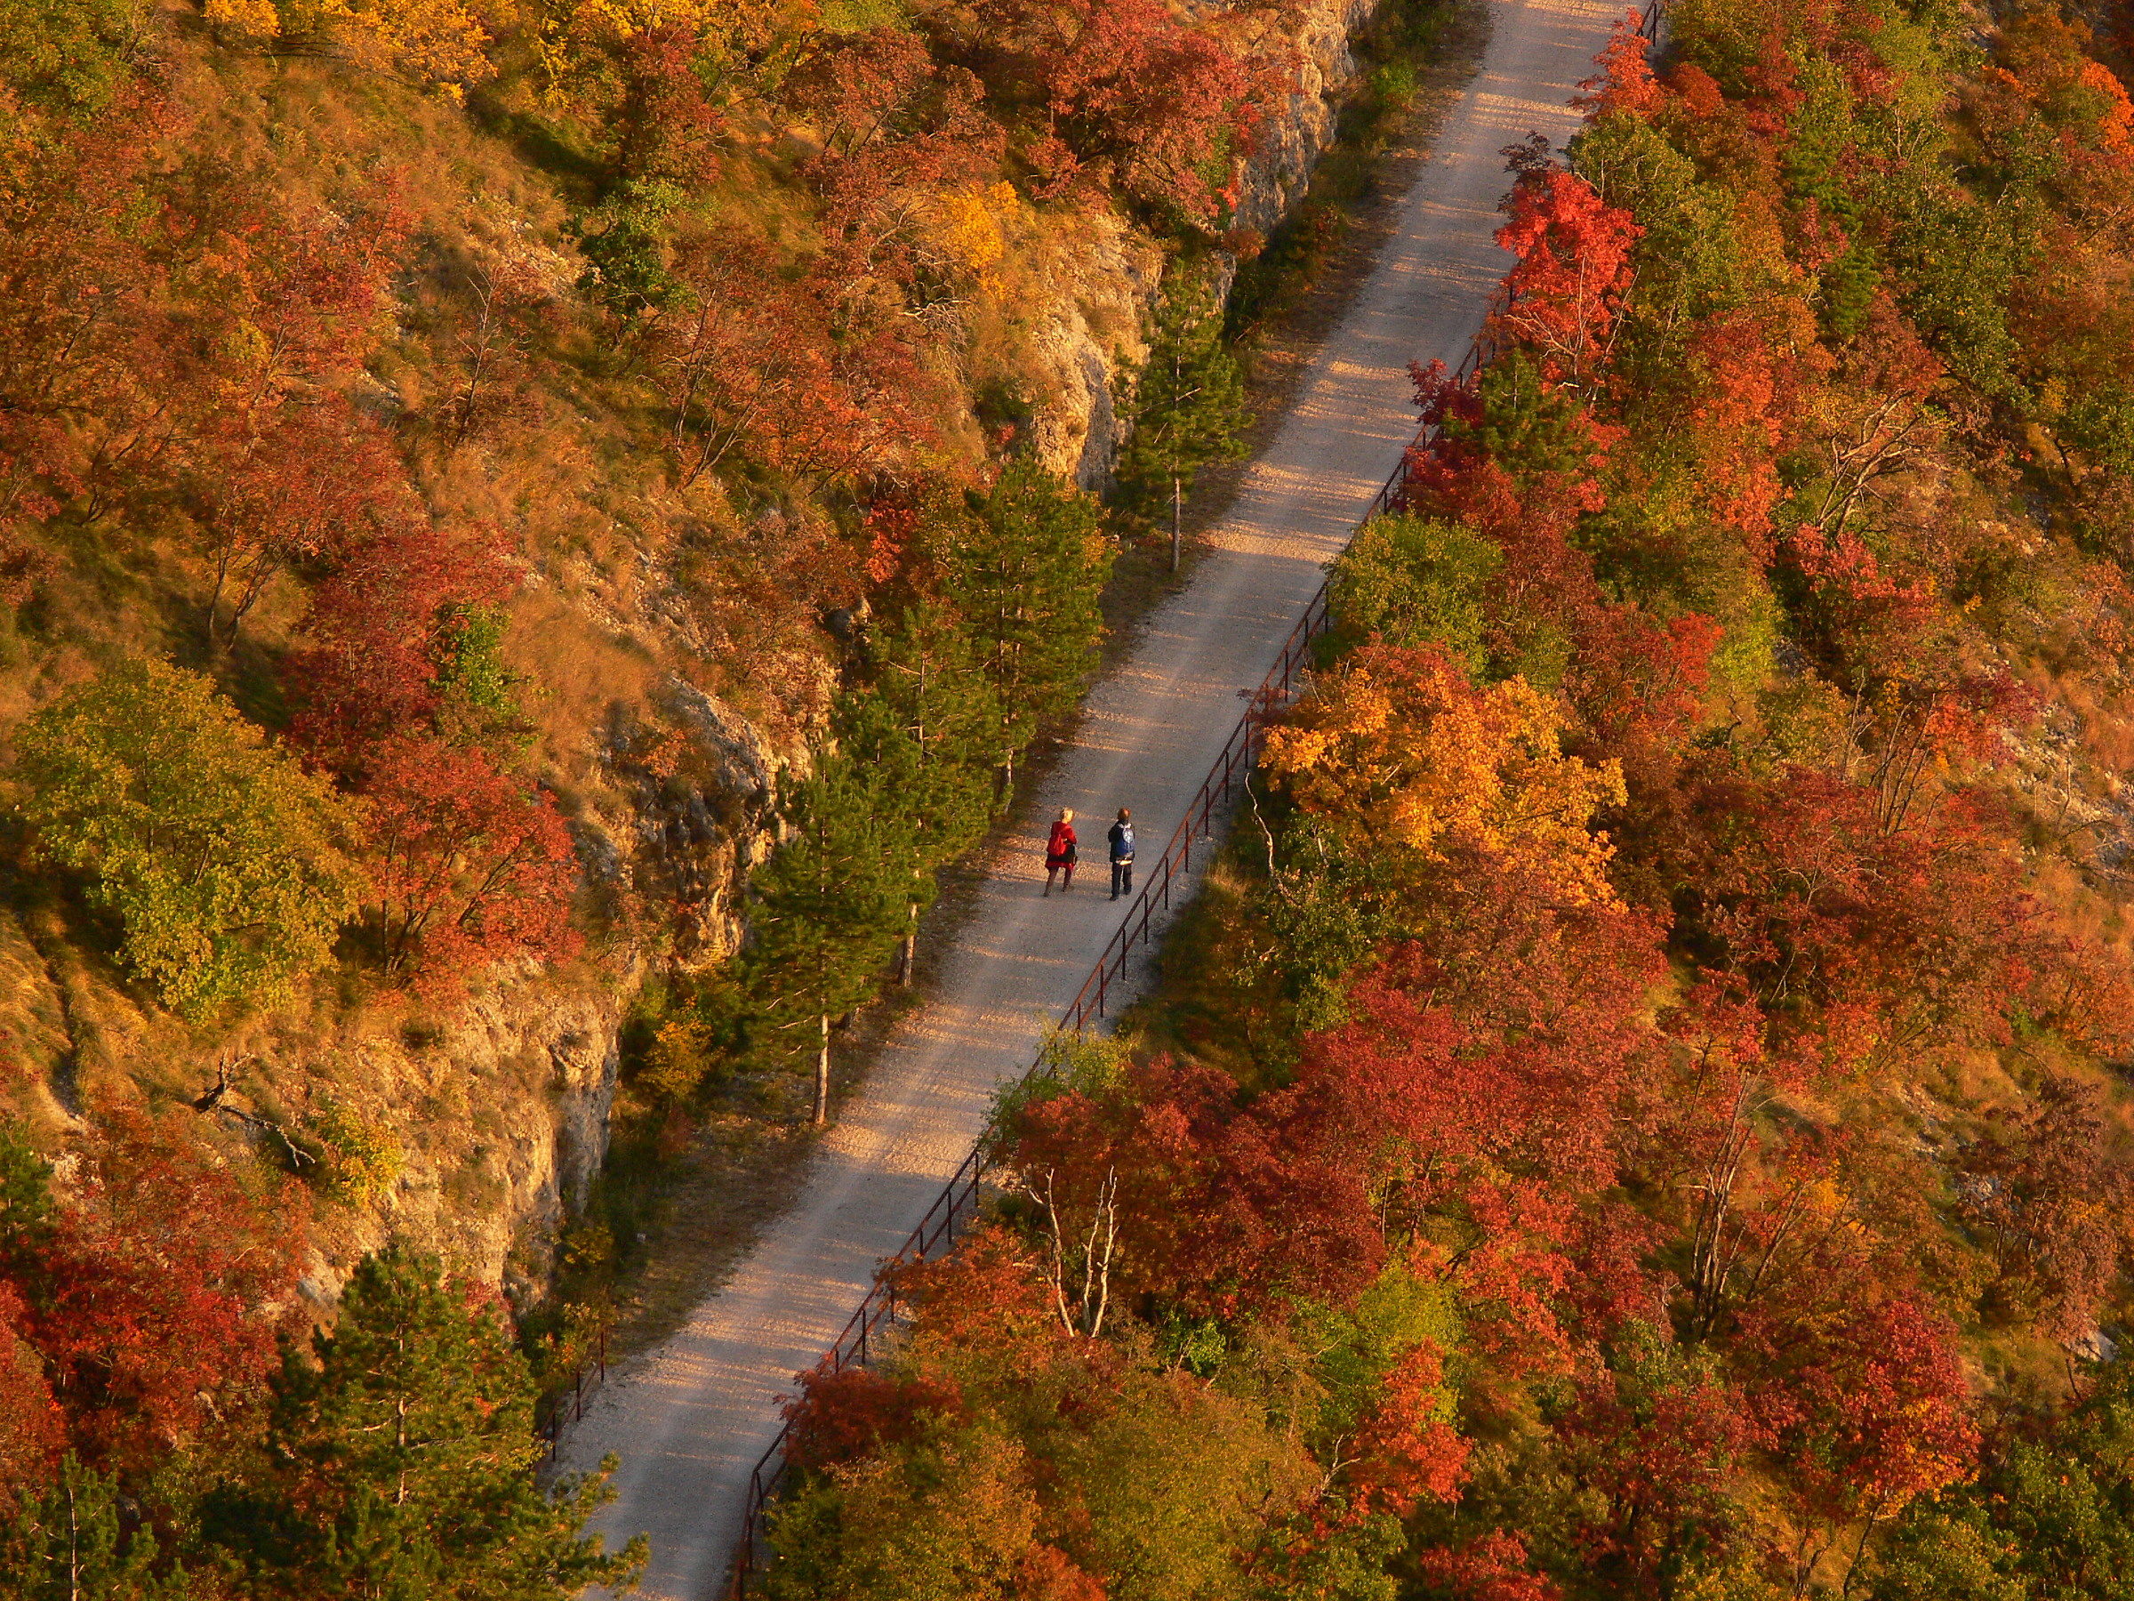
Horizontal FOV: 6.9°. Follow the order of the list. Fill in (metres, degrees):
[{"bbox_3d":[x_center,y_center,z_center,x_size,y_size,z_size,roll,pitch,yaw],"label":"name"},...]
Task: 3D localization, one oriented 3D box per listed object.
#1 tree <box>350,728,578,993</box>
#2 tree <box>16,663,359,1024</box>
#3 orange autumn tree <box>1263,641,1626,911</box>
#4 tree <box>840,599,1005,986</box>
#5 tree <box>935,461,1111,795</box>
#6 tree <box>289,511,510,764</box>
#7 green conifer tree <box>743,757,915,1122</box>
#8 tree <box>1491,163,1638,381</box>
[{"bbox_3d":[-10.210,1.070,302.500,3.800,4.500,3.600,0,18,0],"label":"tree"},{"bbox_3d":[-14.640,0.620,295.500,5.800,6.000,5.400,0,18,0],"label":"tree"},{"bbox_3d":[7.000,-0.390,329.000,6.600,5.400,5.300,0,18,0],"label":"orange autumn tree"},{"bbox_3d":[-2.600,-0.150,320.000,3.000,7.200,3.000,0,18,0],"label":"tree"},{"bbox_3d":[-0.820,-3.180,330.500,3.300,6.600,3.200,0,18,0],"label":"tree"},{"bbox_3d":[-11.650,-2.810,310.500,4.000,4.400,3.700,0,18,0],"label":"tree"},{"bbox_3d":[-4.200,2.420,313.000,3.000,6.700,3.000,0,18,0],"label":"green conifer tree"},{"bbox_3d":[10.040,-10.510,357.000,3.100,4.600,3.000,0,18,0],"label":"tree"}]

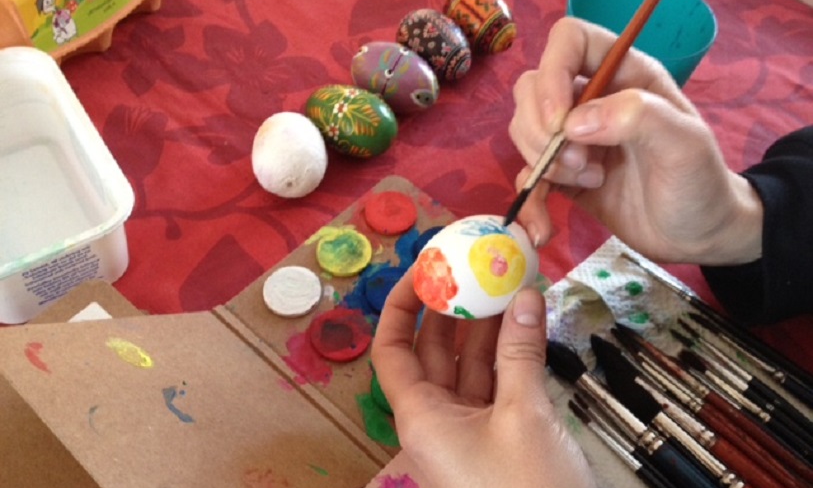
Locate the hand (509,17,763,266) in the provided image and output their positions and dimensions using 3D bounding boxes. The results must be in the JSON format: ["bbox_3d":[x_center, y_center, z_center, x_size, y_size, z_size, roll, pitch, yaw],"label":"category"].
[{"bbox_3d":[0.104,-0.046,0.373,0.124,0.085,0.082,19,53,-4],"label":"hand"}]

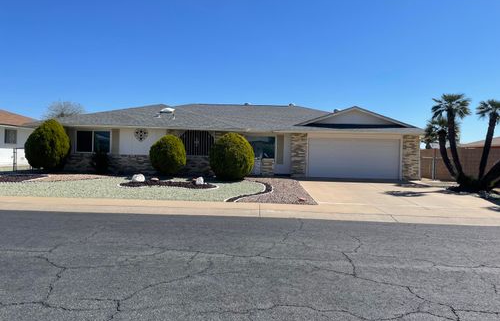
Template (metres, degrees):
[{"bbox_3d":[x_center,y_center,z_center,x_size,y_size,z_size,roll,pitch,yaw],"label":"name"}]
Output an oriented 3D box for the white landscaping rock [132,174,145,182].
[{"bbox_3d":[-4.588,0.724,15.500,0.524,0.334,0.446,1,1,0],"label":"white landscaping rock"}]

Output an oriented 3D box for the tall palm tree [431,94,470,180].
[{"bbox_3d":[9.862,-1.066,18.400,1.985,4.386,1.985,1,1,0],"label":"tall palm tree"}]

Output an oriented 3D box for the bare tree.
[{"bbox_3d":[-18.772,-2.935,38.000,4.250,6.173,4.250,1,1,0],"label":"bare tree"}]

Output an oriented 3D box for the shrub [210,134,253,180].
[{"bbox_3d":[-0.870,-0.204,18.500,2.183,2.281,2.183,1,1,0],"label":"shrub"}]

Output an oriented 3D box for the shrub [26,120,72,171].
[{"bbox_3d":[-10.239,-0.784,19.000,2.312,2.581,2.312,1,1,0],"label":"shrub"}]

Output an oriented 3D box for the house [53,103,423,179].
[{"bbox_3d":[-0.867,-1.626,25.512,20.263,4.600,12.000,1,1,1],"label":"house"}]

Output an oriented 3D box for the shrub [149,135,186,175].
[{"bbox_3d":[-4.236,-0.297,19.400,1.912,2.041,1.912,1,1,0],"label":"shrub"}]

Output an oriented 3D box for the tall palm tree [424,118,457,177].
[{"bbox_3d":[9.499,-0.548,18.700,1.768,3.137,1.768,1,1,0],"label":"tall palm tree"}]

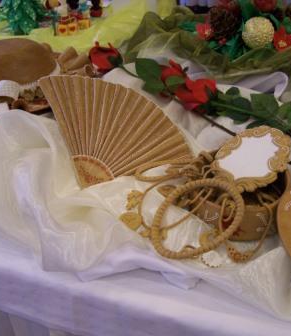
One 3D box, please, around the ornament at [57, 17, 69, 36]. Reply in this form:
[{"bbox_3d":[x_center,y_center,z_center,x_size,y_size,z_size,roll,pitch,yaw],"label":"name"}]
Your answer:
[{"bbox_3d":[-0.237,-0.403,1.400,0.030,0.049,0.030,-5,29,-5],"label":"ornament"}]

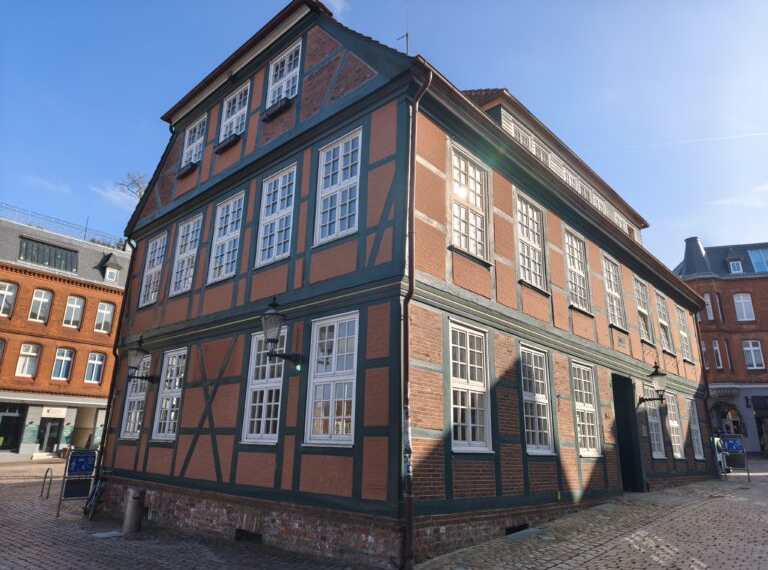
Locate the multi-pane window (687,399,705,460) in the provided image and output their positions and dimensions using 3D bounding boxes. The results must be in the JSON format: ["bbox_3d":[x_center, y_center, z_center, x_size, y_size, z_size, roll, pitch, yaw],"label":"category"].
[{"bbox_3d":[11.335,5.221,18.569,0.120,2.098,1.234,-14,-24,41],"label":"multi-pane window"}]

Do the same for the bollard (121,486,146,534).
[{"bbox_3d":[-4.992,4.500,10.261,0.325,0.826,0.325,9,-19,-22],"label":"bollard"}]

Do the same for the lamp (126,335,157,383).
[{"bbox_3d":[-6.076,1.860,12.867,0.465,1.208,0.915,-14,-24,41],"label":"lamp"}]

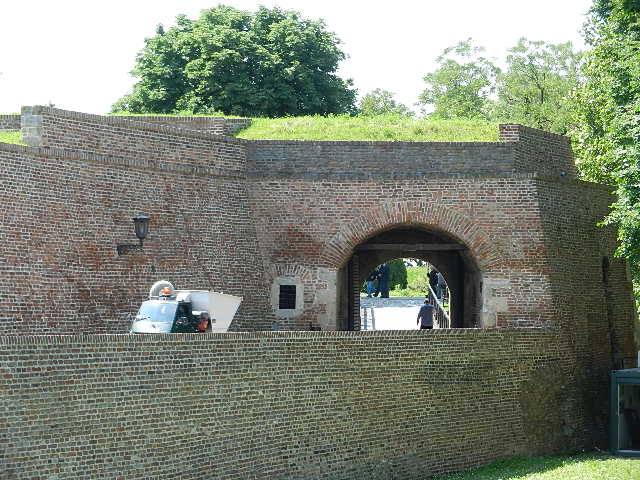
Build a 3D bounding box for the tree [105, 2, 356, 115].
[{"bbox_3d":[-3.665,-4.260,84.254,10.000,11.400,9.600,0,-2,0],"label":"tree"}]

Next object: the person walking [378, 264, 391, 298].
[{"bbox_3d":[2.830,1.699,86.005,0.420,1.700,0.500,2,-3,-37],"label":"person walking"}]

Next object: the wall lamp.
[{"bbox_3d":[-4.520,-0.120,47.400,0.860,1.020,0.410,-1,-3,26],"label":"wall lamp"}]

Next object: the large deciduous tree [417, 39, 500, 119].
[{"bbox_3d":[7.632,-4.849,108.300,4.800,12.000,4.800,0,-2,0],"label":"large deciduous tree"}]

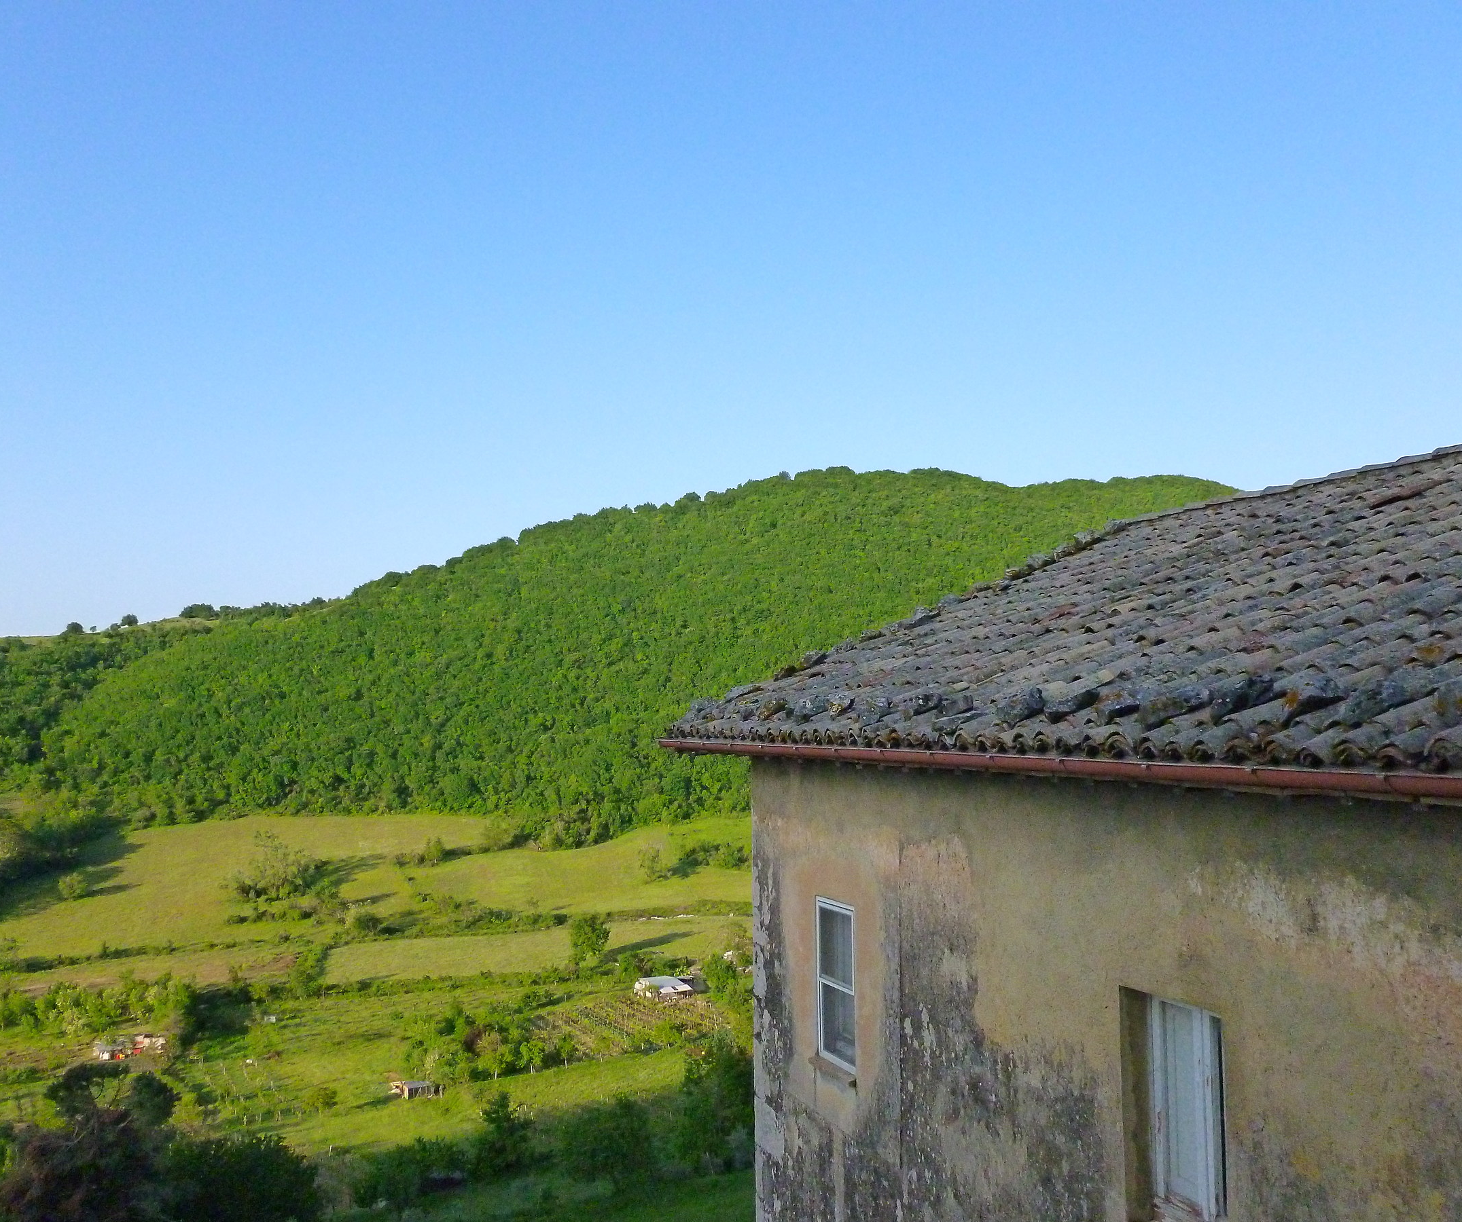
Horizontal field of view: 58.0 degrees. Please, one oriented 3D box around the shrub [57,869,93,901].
[{"bbox_3d":[-174.256,72.677,350.000,9.200,7.600,9.200,2,-5,-26],"label":"shrub"}]

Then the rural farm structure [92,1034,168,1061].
[{"bbox_3d":[-103.937,75.420,228.000,12.000,3.200,6.500,2,-5,-29],"label":"rural farm structure"}]

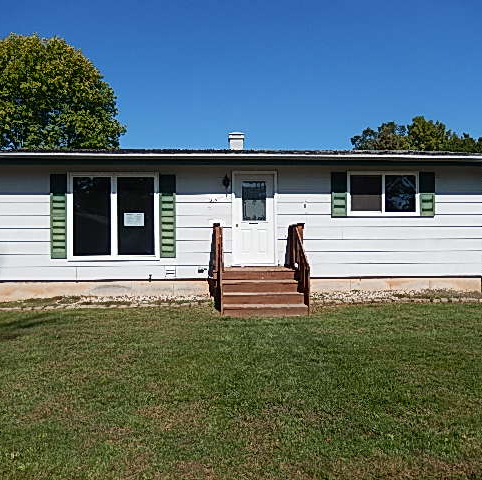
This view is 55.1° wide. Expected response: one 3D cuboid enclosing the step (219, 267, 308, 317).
[{"bbox_3d":[0.375,0.970,9.250,1.550,0.770,1.950,0,0,-3],"label":"step"}]

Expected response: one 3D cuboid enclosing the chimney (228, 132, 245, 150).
[{"bbox_3d":[-0.130,-2.820,13.600,0.460,0.640,0.460,0,0,-3],"label":"chimney"}]

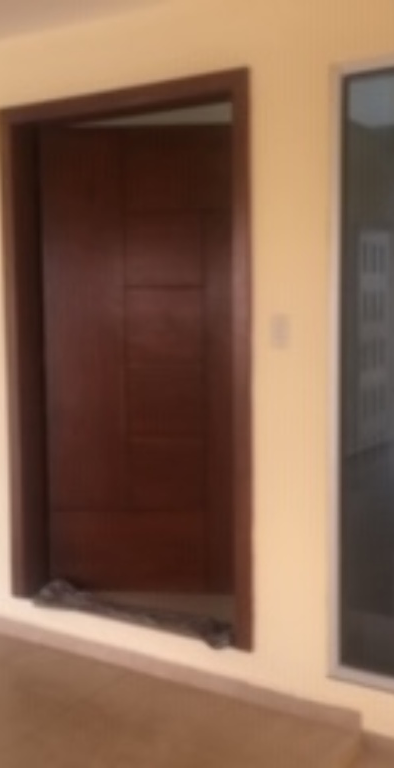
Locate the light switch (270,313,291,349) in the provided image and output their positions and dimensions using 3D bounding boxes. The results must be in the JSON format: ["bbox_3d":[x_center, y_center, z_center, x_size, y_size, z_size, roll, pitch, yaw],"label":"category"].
[{"bbox_3d":[0.294,-0.189,3.056,0.078,0.122,0.015,3,7,32],"label":"light switch"}]

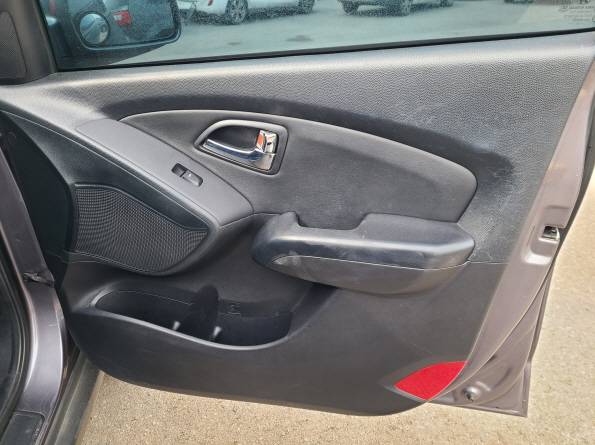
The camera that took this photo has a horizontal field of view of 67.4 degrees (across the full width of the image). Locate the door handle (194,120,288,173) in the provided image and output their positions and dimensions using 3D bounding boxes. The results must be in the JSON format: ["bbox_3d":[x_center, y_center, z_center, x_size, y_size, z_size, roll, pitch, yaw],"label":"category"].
[{"bbox_3d":[-0.093,-0.126,0.740,0.154,0.084,0.042,3,29,9],"label":"door handle"}]

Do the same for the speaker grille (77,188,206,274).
[{"bbox_3d":[-0.276,0.012,0.780,0.222,0.150,0.045,0,29,4],"label":"speaker grille"}]

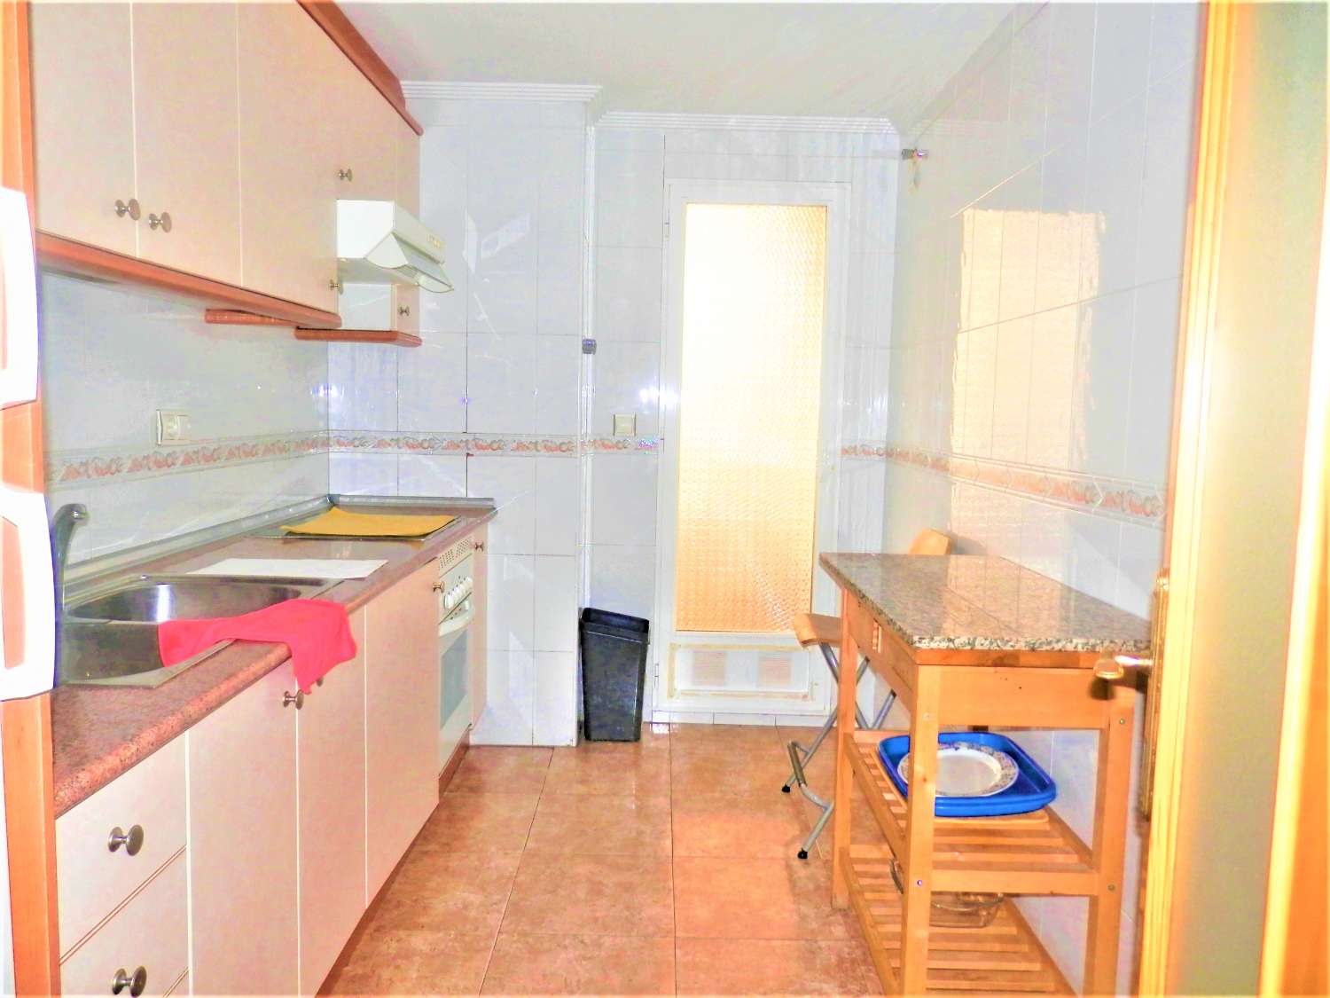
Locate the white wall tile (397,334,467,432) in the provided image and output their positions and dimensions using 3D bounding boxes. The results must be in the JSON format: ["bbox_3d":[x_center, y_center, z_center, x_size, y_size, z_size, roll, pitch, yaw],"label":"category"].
[{"bbox_3d":[-0.836,-0.419,3.461,0.249,0.359,0.010,1,6,0],"label":"white wall tile"}]

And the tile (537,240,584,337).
[{"bbox_3d":[-0.375,-0.765,3.429,0.157,0.359,0.010,1,6,0],"label":"tile"}]

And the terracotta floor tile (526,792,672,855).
[{"bbox_3d":[-0.189,1.003,2.962,0.425,0.010,0.428,1,5,0],"label":"terracotta floor tile"}]

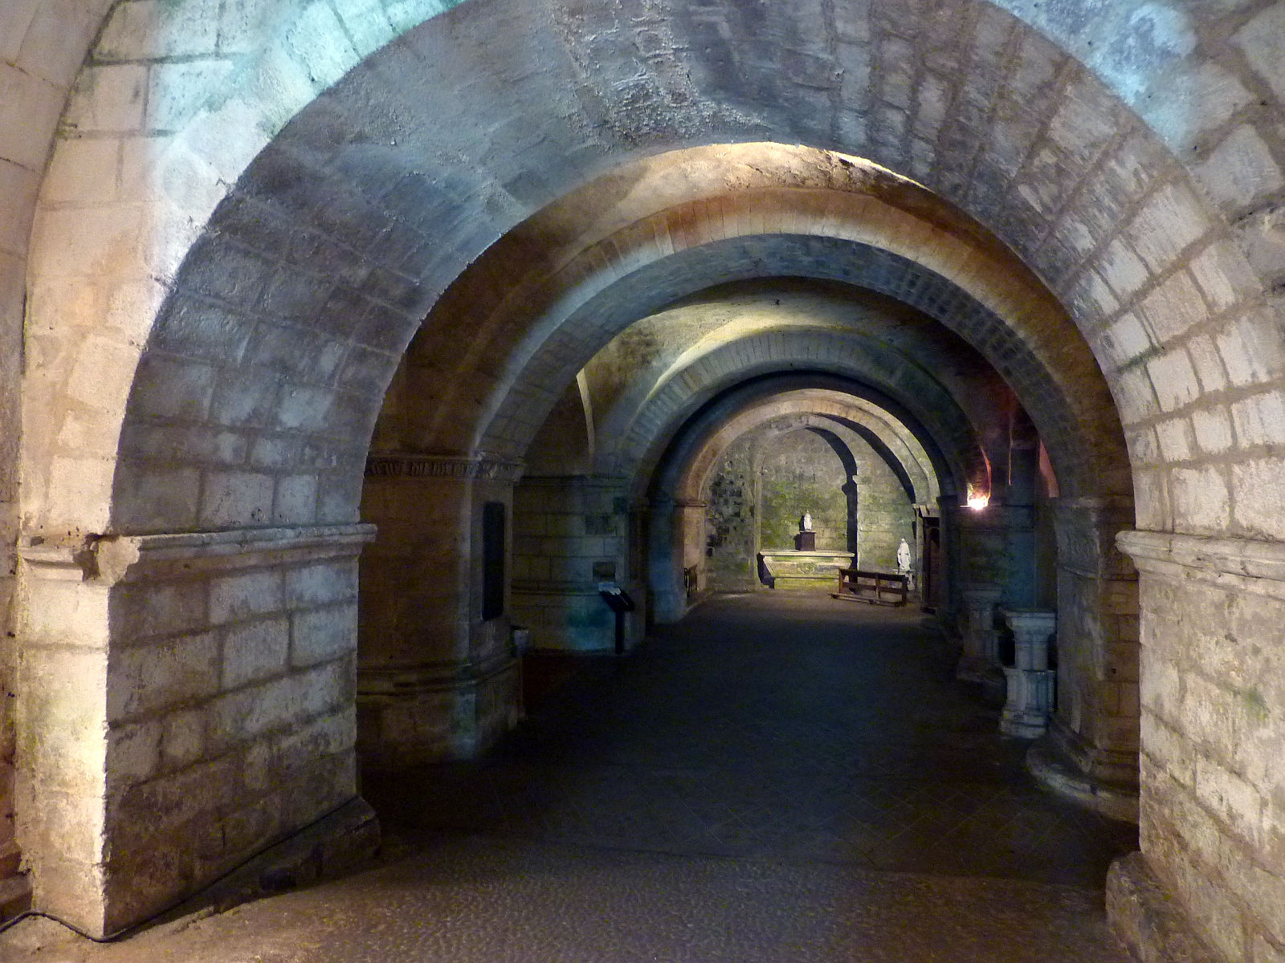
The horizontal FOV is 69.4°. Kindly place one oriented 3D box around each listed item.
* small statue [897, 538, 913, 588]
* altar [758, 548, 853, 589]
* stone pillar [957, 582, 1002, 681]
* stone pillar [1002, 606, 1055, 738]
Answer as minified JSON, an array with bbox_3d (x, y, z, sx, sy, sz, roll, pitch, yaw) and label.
[{"bbox_3d":[7.031,2.208,24.844,0.420,1.380,0.380,0,-1,15],"label":"small statue"},{"bbox_3d":[4.443,2.387,24.949,2.450,0.980,0.950,0,-1,13],"label":"altar"},{"bbox_3d":[4.531,2.009,12.442,0.520,1.250,0.500,0,-1,13],"label":"stone pillar"},{"bbox_3d":[3.988,1.962,9.538,0.500,1.220,0.480,0,-1,13],"label":"stone pillar"}]

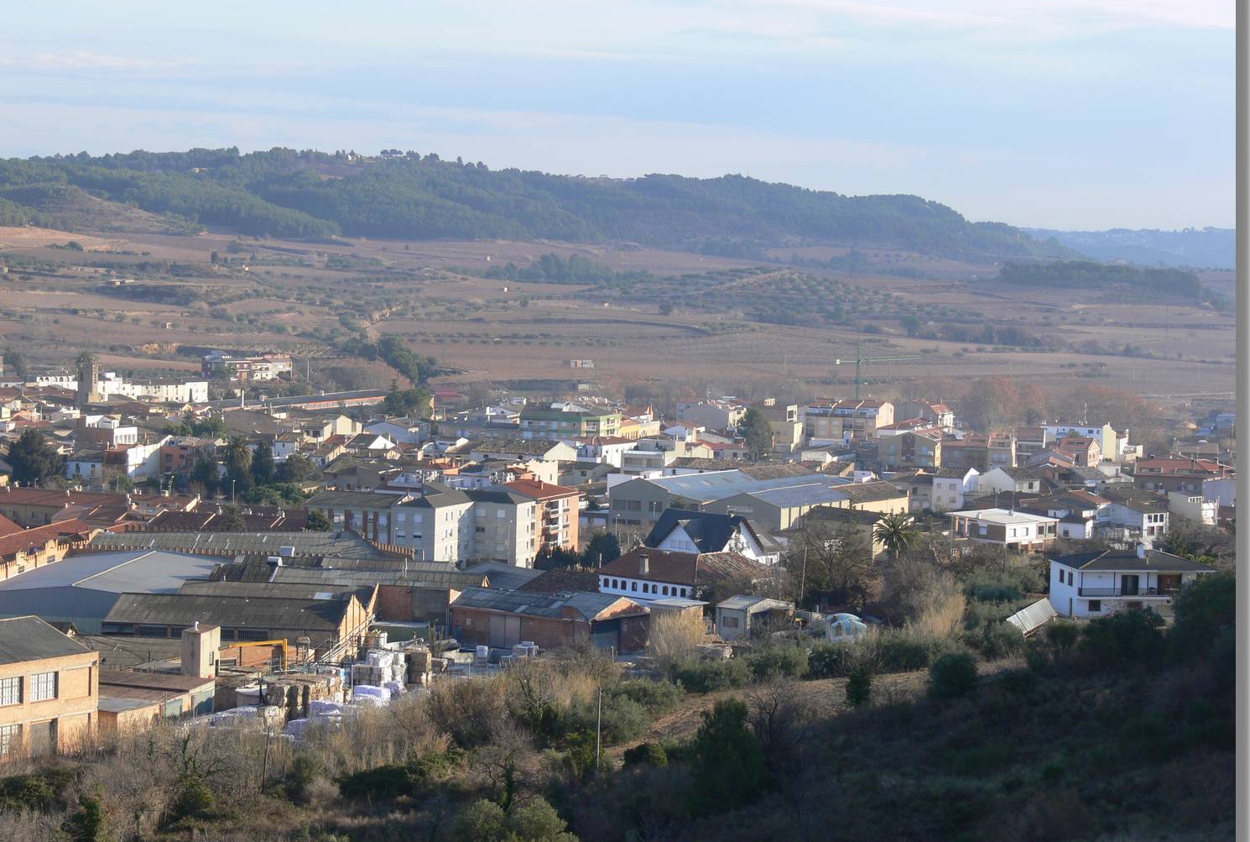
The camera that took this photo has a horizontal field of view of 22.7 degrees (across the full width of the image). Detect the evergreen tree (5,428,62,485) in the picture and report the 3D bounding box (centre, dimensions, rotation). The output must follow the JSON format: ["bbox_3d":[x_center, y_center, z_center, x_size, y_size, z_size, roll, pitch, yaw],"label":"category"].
[{"bbox_3d":[-129.174,8.199,680.136,12.262,13.230,12.262,1,3,-11],"label":"evergreen tree"}]

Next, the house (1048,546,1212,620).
[{"bbox_3d":[56.067,17.649,343.307,15.550,7.300,10.030,1,3,-12],"label":"house"}]

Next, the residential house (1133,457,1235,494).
[{"bbox_3d":[119.175,12.448,664.432,20.160,8.000,11.500,2,3,6],"label":"residential house"}]

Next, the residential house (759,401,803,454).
[{"bbox_3d":[43.630,2.282,862.480,10.000,12.500,8.500,2,3,22],"label":"residential house"}]

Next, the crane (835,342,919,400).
[{"bbox_3d":[79.193,-10.573,975.829,2.000,28.600,41.000,4,4,43],"label":"crane"}]

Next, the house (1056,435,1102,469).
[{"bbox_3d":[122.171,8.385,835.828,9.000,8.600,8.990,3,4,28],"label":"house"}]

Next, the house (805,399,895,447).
[{"bbox_3d":[73.229,0.433,1008.759,25.000,13.653,13.000,2,4,31],"label":"house"}]

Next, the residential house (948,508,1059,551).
[{"bbox_3d":[57.131,16.636,468.559,10.900,4.700,13.650,4,4,43],"label":"residential house"}]

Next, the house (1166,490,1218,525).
[{"bbox_3d":[122.582,18.382,666.983,4.100,6.500,14.500,0,3,-15],"label":"house"}]

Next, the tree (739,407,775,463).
[{"bbox_3d":[33.526,4.513,787.699,9.219,15.821,9.219,2,3,2],"label":"tree"}]

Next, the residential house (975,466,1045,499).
[{"bbox_3d":[79.915,13.409,649.154,8.200,7.586,12.000,2,4,32],"label":"residential house"}]

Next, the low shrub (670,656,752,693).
[{"bbox_3d":[10.280,30.256,370.747,9.496,3.810,7.000,1,3,2],"label":"low shrub"}]

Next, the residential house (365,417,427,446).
[{"bbox_3d":[-63.847,4.432,879.326,17.500,8.200,8.500,3,3,25],"label":"residential house"}]

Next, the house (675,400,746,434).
[{"bbox_3d":[26.249,-1.508,937.548,15.980,10.000,22.330,2,3,15],"label":"house"}]

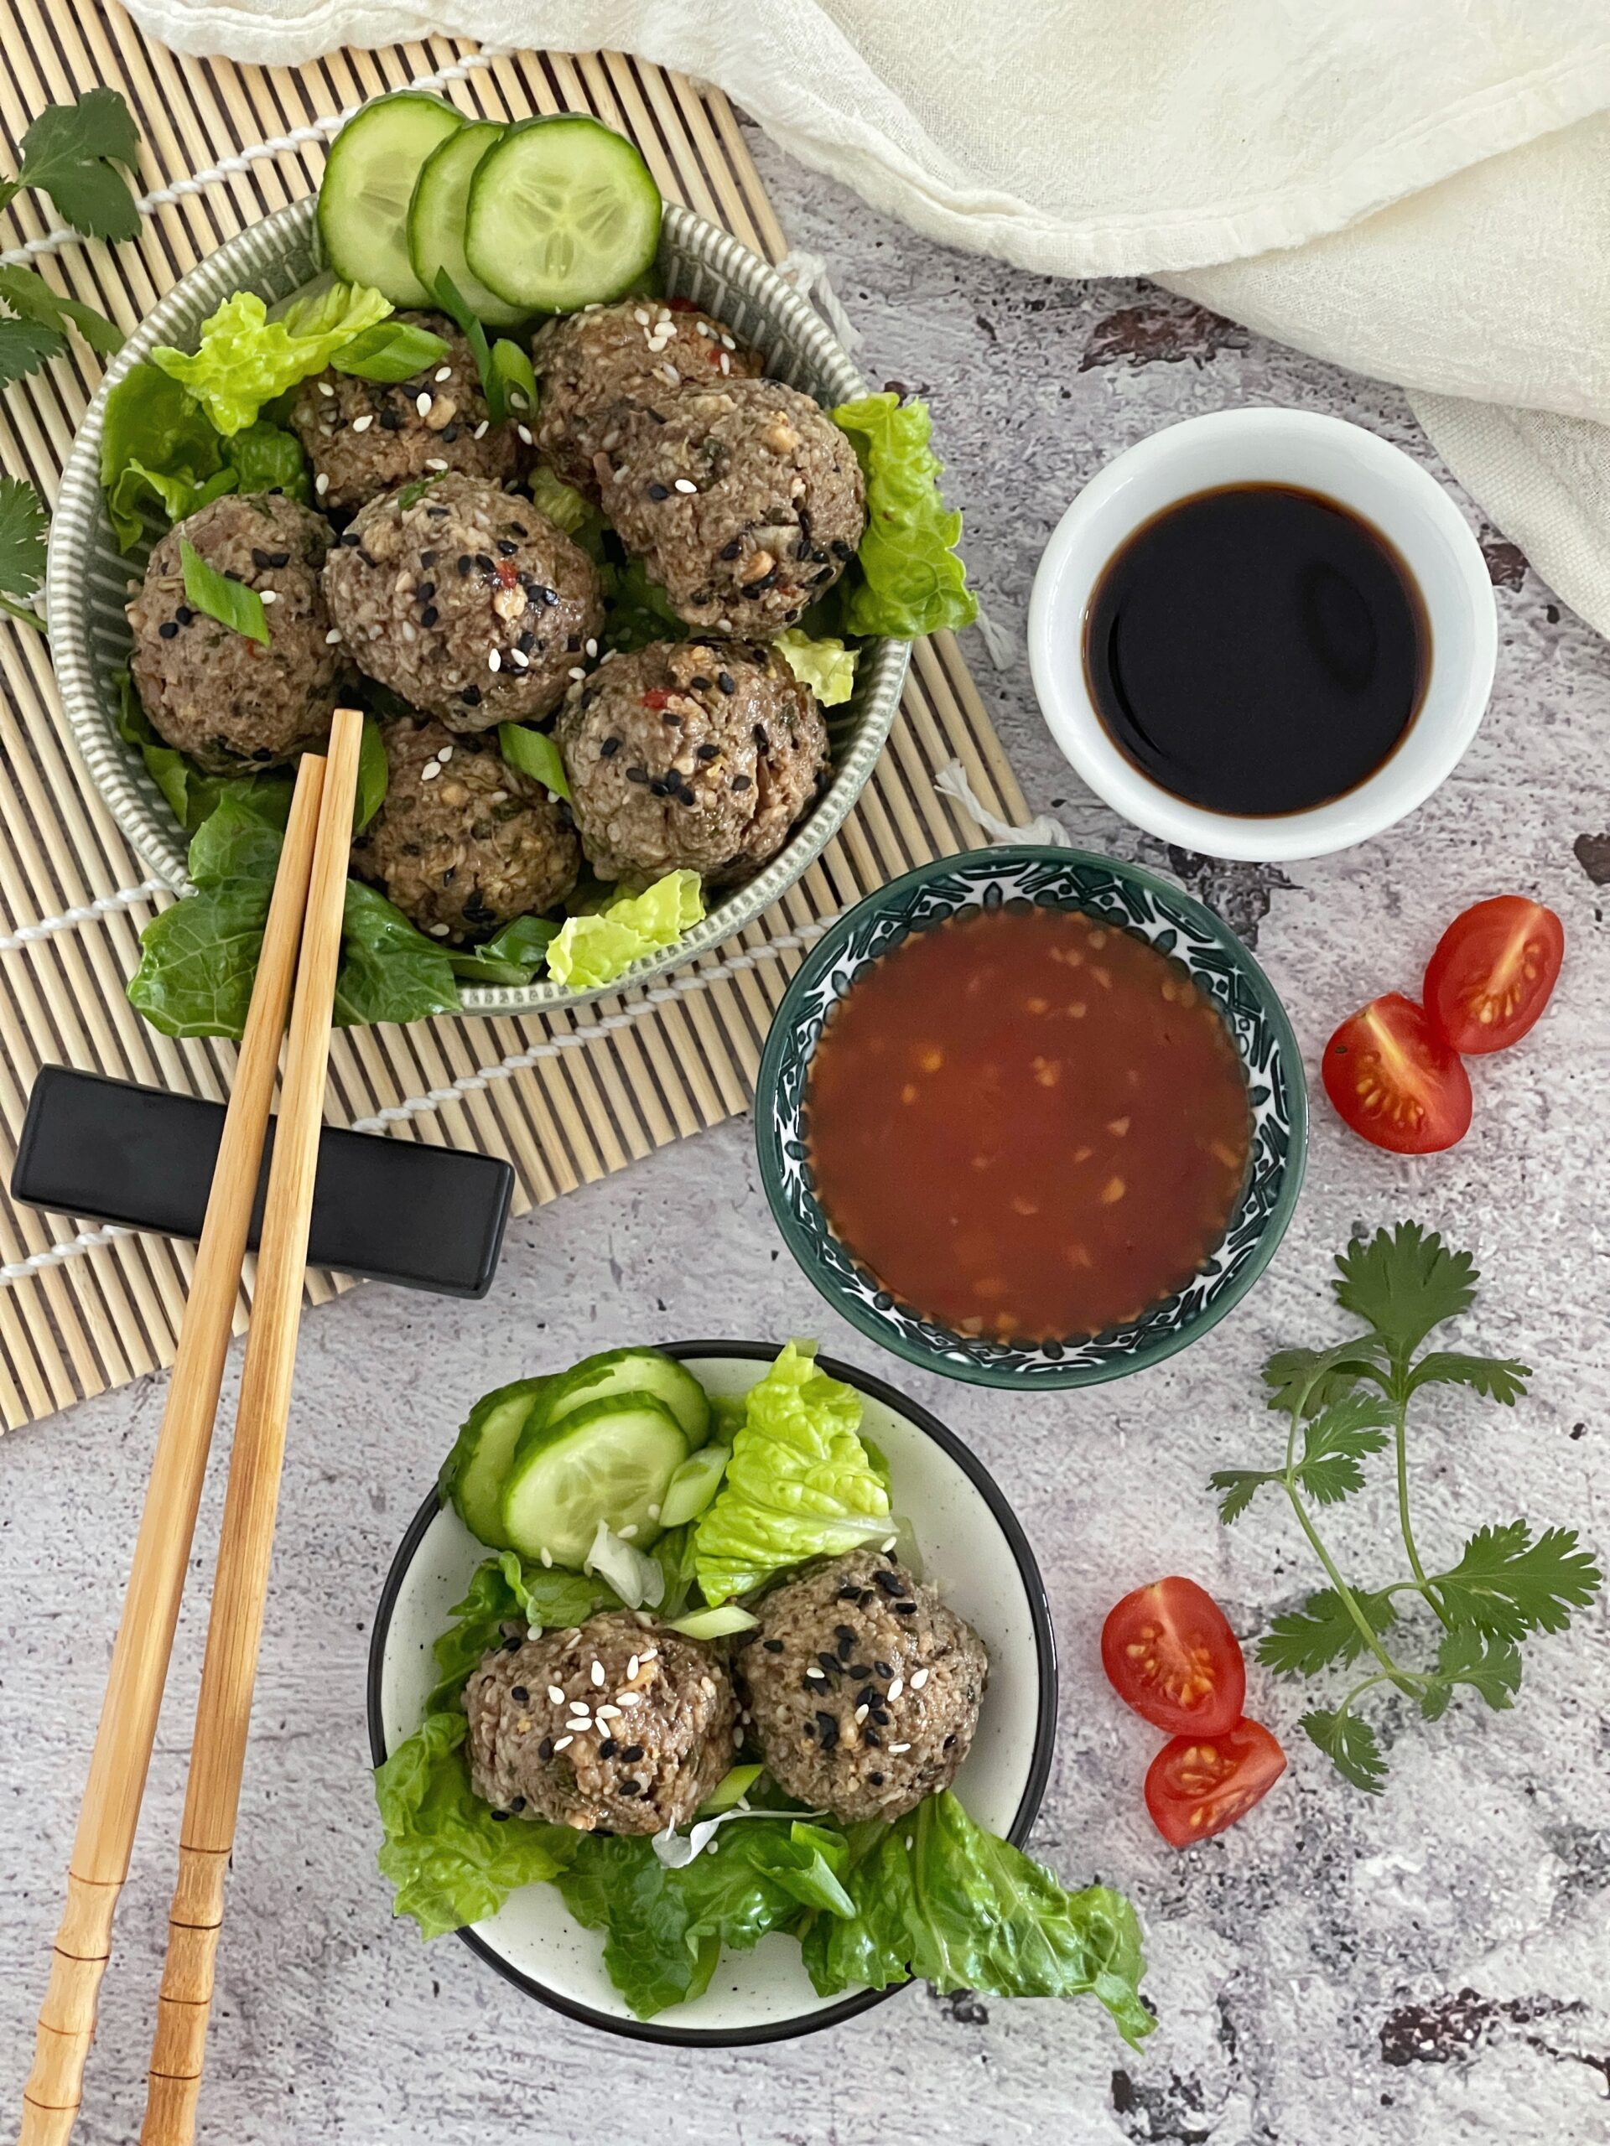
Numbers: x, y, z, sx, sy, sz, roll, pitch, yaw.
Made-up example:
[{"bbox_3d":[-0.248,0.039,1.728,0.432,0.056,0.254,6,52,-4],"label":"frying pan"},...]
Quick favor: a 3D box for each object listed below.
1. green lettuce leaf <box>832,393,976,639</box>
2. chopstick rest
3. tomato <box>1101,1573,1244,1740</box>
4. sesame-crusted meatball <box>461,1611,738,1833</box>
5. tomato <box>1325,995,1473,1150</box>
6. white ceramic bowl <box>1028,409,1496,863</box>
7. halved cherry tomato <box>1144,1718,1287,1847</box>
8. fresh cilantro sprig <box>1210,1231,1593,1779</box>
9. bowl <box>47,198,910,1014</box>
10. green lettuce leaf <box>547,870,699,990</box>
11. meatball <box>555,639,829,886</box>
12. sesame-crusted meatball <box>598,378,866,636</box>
[{"bbox_3d":[0.015,-0.086,0.609,0.027,0.026,0.039,-7,81,0],"label":"green lettuce leaf"},{"bbox_3d":[-0.083,0.017,0.609,0.073,0.013,0.021,10,80,3],"label":"chopstick rest"},{"bbox_3d":[0.058,0.092,0.626,0.021,0.013,0.025,-26,81,-3],"label":"tomato"},{"bbox_3d":[-0.030,0.095,0.577,0.040,0.033,0.033,0,80,1],"label":"sesame-crusted meatball"},{"bbox_3d":[0.092,0.000,0.611,0.021,0.013,0.025,-30,80,-4],"label":"tomato"},{"bbox_3d":[0.070,-0.065,0.615,0.071,0.030,0.071,0,80,1],"label":"white ceramic bowl"},{"bbox_3d":[0.061,0.105,0.592,0.022,0.013,0.018,-38,81,-5],"label":"halved cherry tomato"},{"bbox_3d":[0.095,0.069,0.627,0.058,0.016,0.088,-8,81,0],"label":"fresh cilantro sprig"},{"bbox_3d":[-0.048,-0.071,0.629,0.132,0.053,0.132,0,81,1],"label":"bowl"},{"bbox_3d":[-0.027,-0.021,0.585,0.025,0.012,0.013,-33,81,-5],"label":"green lettuce leaf"},{"bbox_3d":[-0.017,-0.047,0.598,0.040,0.036,0.037,0,80,1],"label":"meatball"},{"bbox_3d":[-0.011,-0.085,0.598,0.040,0.037,0.038,0,80,1],"label":"sesame-crusted meatball"}]

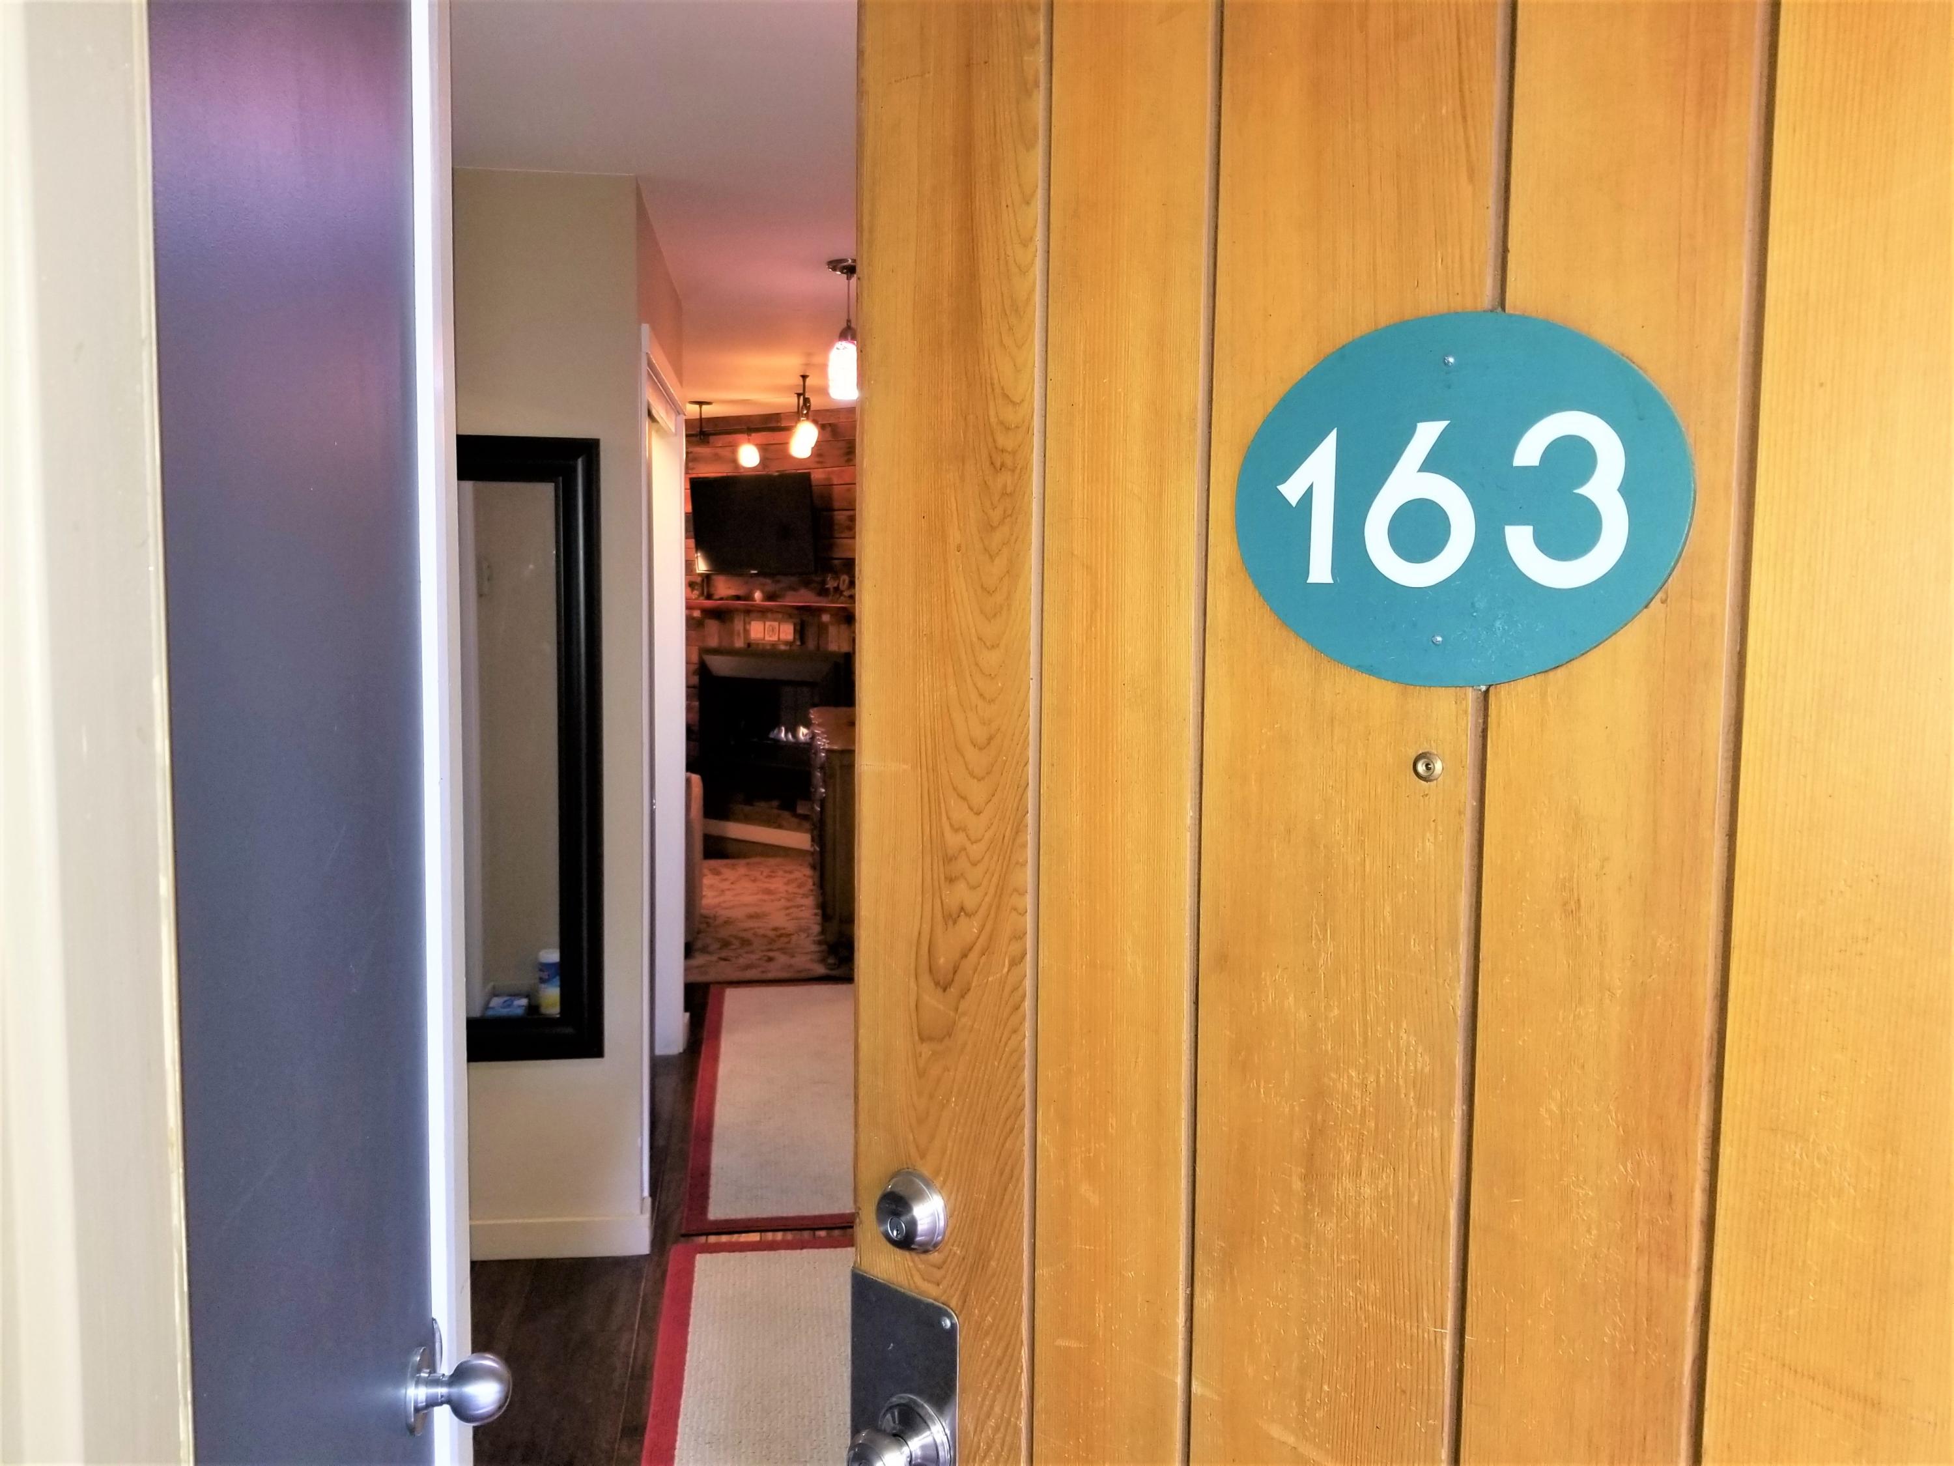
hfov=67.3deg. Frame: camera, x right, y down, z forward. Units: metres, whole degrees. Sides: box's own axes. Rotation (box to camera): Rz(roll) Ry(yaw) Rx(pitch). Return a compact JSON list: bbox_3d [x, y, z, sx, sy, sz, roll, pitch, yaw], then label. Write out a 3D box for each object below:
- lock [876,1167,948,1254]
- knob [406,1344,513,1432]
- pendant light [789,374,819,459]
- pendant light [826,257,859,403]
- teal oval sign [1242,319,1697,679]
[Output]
[{"bbox_3d":[-0.053,0.364,1.103,0.061,0.061,0.028,5,6,37],"label":"lock"},{"bbox_3d":[-0.415,0.528,1.180,0.074,0.062,0.062,0,5,-6],"label":"knob"},{"bbox_3d":[-0.749,-1.367,6.365,0.120,0.339,0.120,0,5,-7],"label":"pendant light"},{"bbox_3d":[-0.367,-1.153,4.218,0.130,0.387,0.130,0,5,-7],"label":"pendant light"},{"bbox_3d":[0.270,-0.132,0.842,0.256,0.208,0.010,5,6,37],"label":"teal oval sign"}]

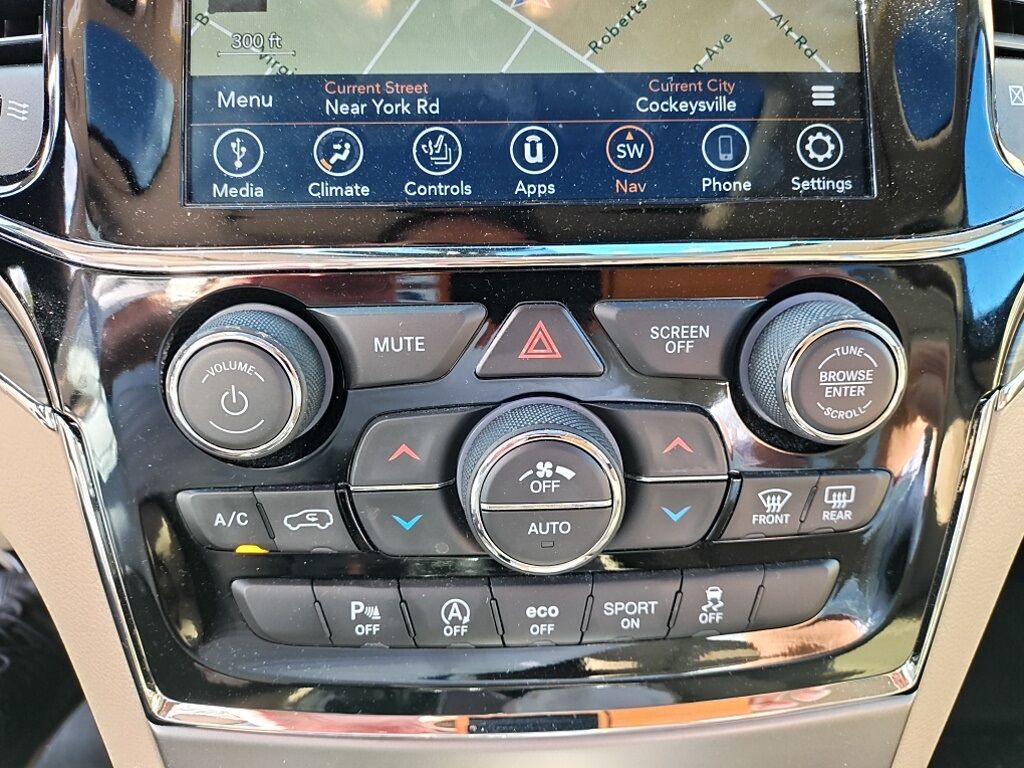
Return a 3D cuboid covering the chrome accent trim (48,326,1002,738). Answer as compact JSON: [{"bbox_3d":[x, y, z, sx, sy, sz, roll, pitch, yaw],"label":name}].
[{"bbox_3d":[0.007,0.049,0.206,0.250,0.110,0.022,-1,14,-2],"label":"chrome accent trim"}]

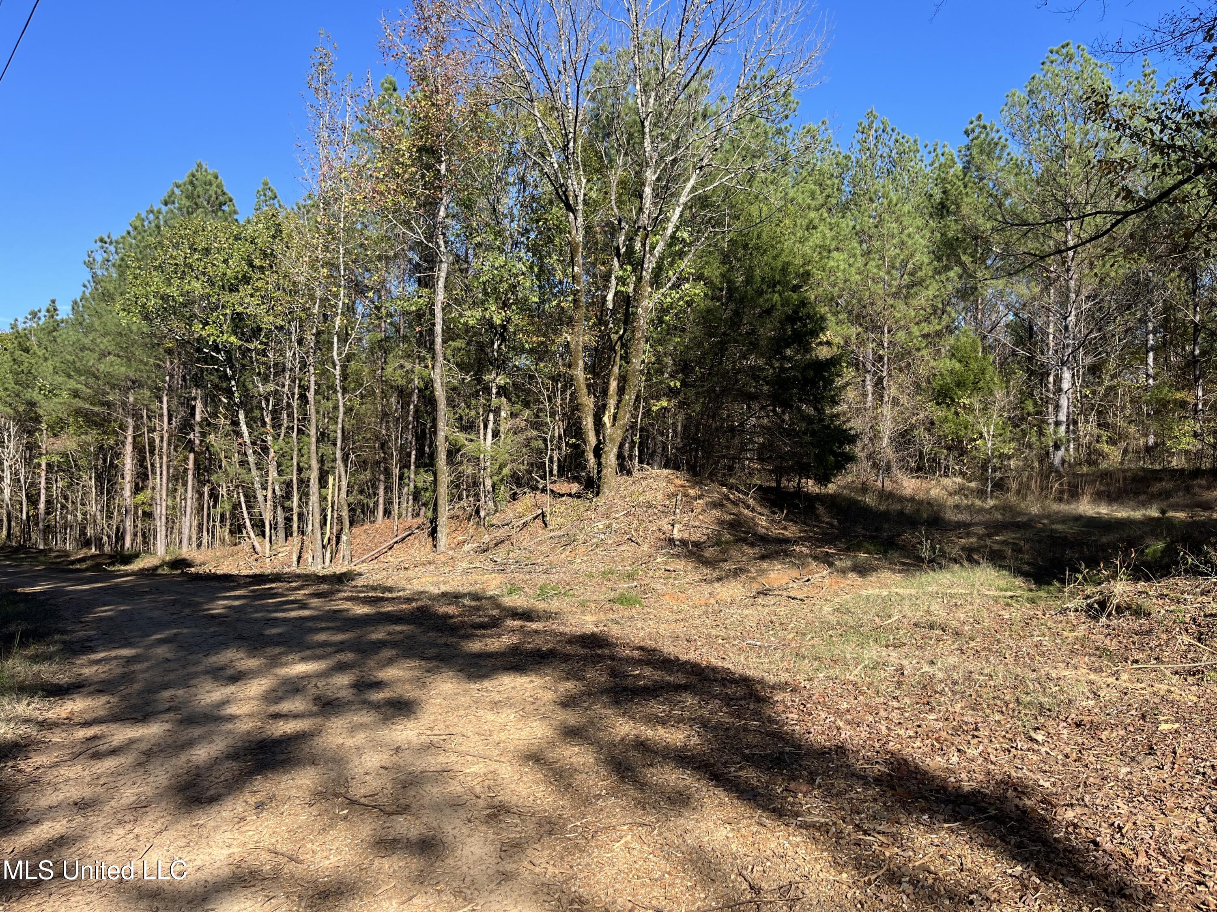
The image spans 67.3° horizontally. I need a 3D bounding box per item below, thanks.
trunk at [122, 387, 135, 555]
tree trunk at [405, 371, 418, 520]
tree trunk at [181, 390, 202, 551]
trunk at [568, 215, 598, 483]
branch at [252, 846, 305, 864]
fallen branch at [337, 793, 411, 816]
[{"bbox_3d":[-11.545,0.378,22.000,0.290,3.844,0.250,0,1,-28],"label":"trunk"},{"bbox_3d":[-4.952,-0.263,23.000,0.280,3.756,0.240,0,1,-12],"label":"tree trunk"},{"bbox_3d":[-10.034,0.343,22.000,0.440,3.867,0.320,0,1,-25],"label":"tree trunk"},{"bbox_3d":[-0.458,-1.872,16.000,0.500,4.693,0.360,1,1,-2],"label":"trunk"},{"bbox_3d":[-1.226,1.466,3.383,0.257,0.030,0.060,1,1,25],"label":"branch"},{"bbox_3d":[-0.998,1.459,3.862,0.394,0.030,0.060,1,1,27],"label":"fallen branch"}]

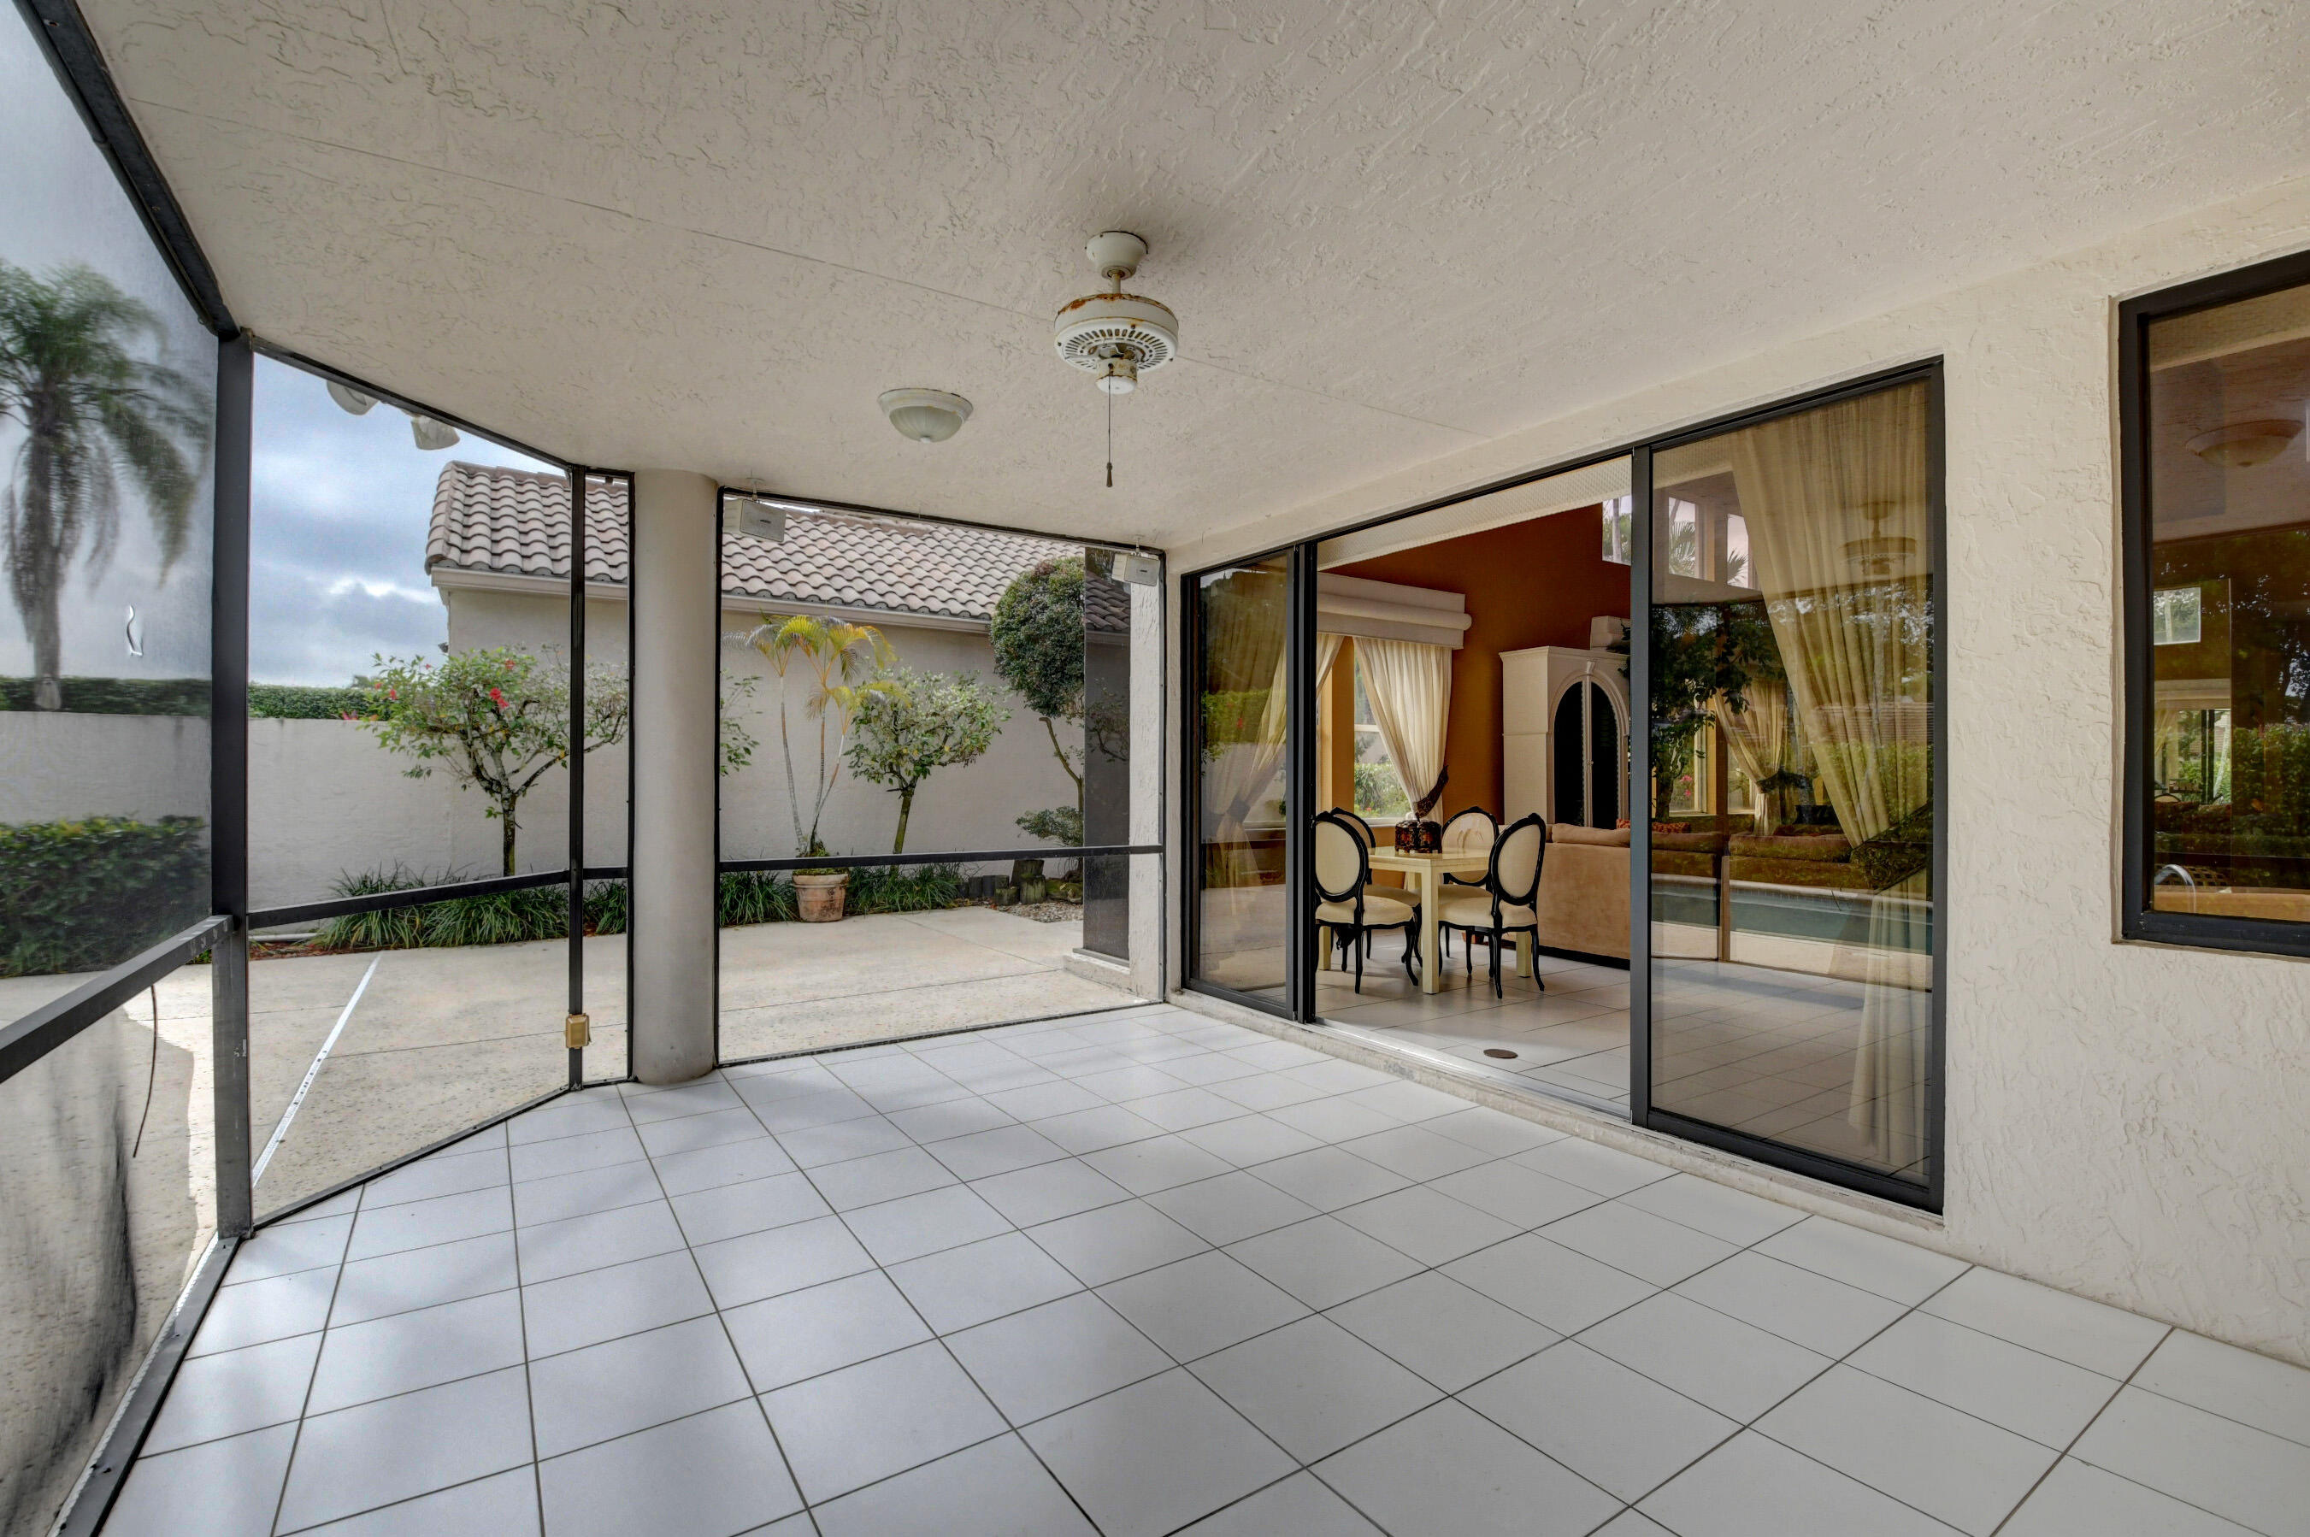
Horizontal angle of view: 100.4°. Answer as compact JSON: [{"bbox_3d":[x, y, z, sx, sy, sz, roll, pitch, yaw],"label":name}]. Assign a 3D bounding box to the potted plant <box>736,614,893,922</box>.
[{"bbox_3d":[-3.245,-0.010,9.150,1.450,2.900,1.350,0,0,-36],"label":"potted plant"}]

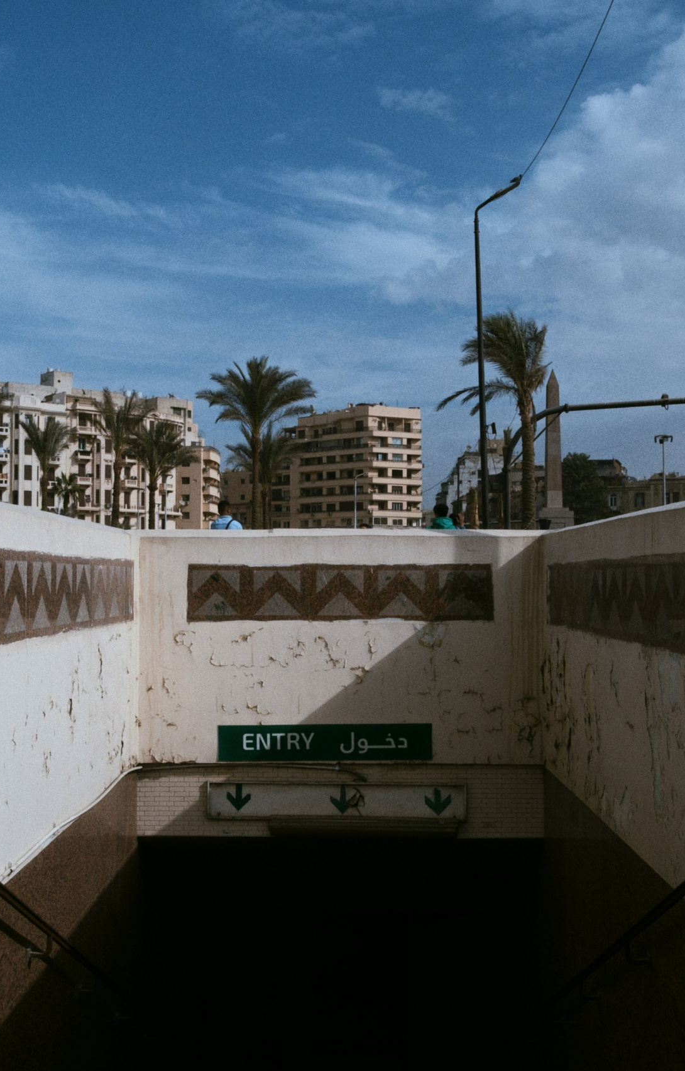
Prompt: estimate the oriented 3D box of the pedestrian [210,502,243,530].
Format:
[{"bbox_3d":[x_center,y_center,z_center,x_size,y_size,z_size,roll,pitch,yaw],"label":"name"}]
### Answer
[{"bbox_3d":[-1.659,0.384,15.268,0.500,1.720,0.360,-1,-2,18],"label":"pedestrian"}]

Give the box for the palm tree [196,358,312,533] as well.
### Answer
[{"bbox_3d":[-4.094,-2.970,50.793,5.600,11.050,5.500,0,-2,0],"label":"palm tree"}]

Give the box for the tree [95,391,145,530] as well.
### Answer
[{"bbox_3d":[-11.790,-2.491,56.803,3.100,10.530,3.000,0,-2,0],"label":"tree"}]

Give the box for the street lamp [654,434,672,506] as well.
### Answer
[{"bbox_3d":[23.355,-1.921,77.794,1.300,10.980,1.200,0,-2,0],"label":"street lamp"}]

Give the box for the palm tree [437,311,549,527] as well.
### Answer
[{"bbox_3d":[5.507,-3.044,38.807,4.200,10.290,3.900,0,-2,0],"label":"palm tree"}]

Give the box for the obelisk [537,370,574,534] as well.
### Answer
[{"bbox_3d":[25.302,-8.663,126.588,4.400,22.000,4.400,0,-2,3],"label":"obelisk"}]

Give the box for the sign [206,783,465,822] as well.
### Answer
[{"bbox_3d":[-0.058,2.111,8.494,2.060,0.310,0.130,0,-2,0],"label":"sign"}]

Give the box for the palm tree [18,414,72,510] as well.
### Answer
[{"bbox_3d":[-18.570,-2.195,66.799,3.300,10.700,3.200,0,-2,0],"label":"palm tree"}]

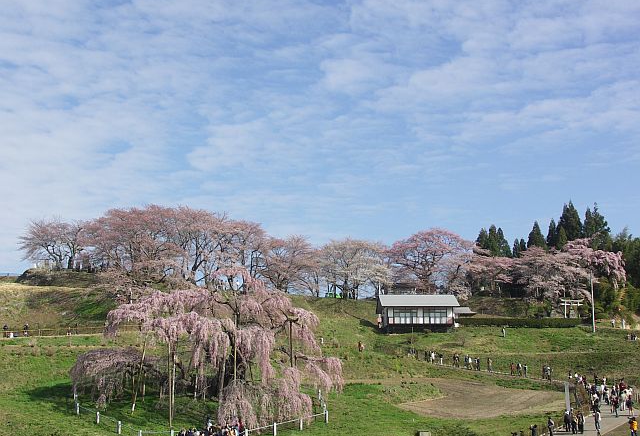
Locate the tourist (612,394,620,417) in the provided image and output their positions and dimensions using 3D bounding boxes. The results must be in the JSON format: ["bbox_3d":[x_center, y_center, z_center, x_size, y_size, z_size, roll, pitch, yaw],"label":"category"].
[{"bbox_3d":[24.055,15.293,66.000,0.500,1.650,0.450,0,-5,-6],"label":"tourist"}]

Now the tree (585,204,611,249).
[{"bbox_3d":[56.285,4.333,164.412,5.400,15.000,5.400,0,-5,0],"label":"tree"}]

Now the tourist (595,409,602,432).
[{"bbox_3d":[21.397,15.558,62.500,0.450,1.680,0.550,0,-5,-6],"label":"tourist"}]

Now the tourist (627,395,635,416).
[{"bbox_3d":[25.191,15.212,66.000,0.500,1.630,0.450,0,-5,0],"label":"tourist"}]

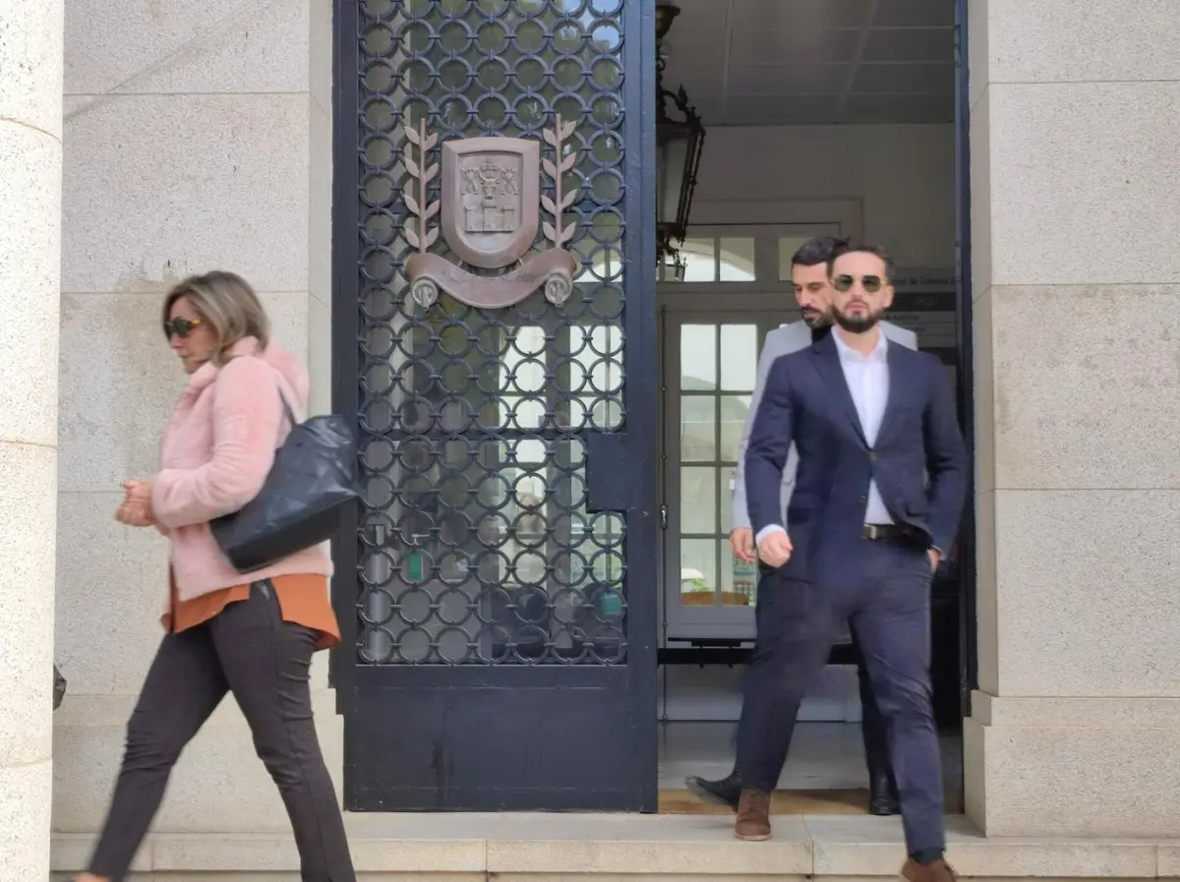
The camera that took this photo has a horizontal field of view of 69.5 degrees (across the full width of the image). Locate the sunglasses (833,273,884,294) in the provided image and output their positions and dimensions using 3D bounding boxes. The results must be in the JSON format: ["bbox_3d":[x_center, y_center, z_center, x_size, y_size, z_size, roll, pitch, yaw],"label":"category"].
[{"bbox_3d":[0.779,-0.441,2.434,0.143,0.050,0.145,1,1,24],"label":"sunglasses"}]

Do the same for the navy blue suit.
[{"bbox_3d":[0.765,0.390,2.460,0.650,1.410,0.580,0,-2,7],"label":"navy blue suit"}]

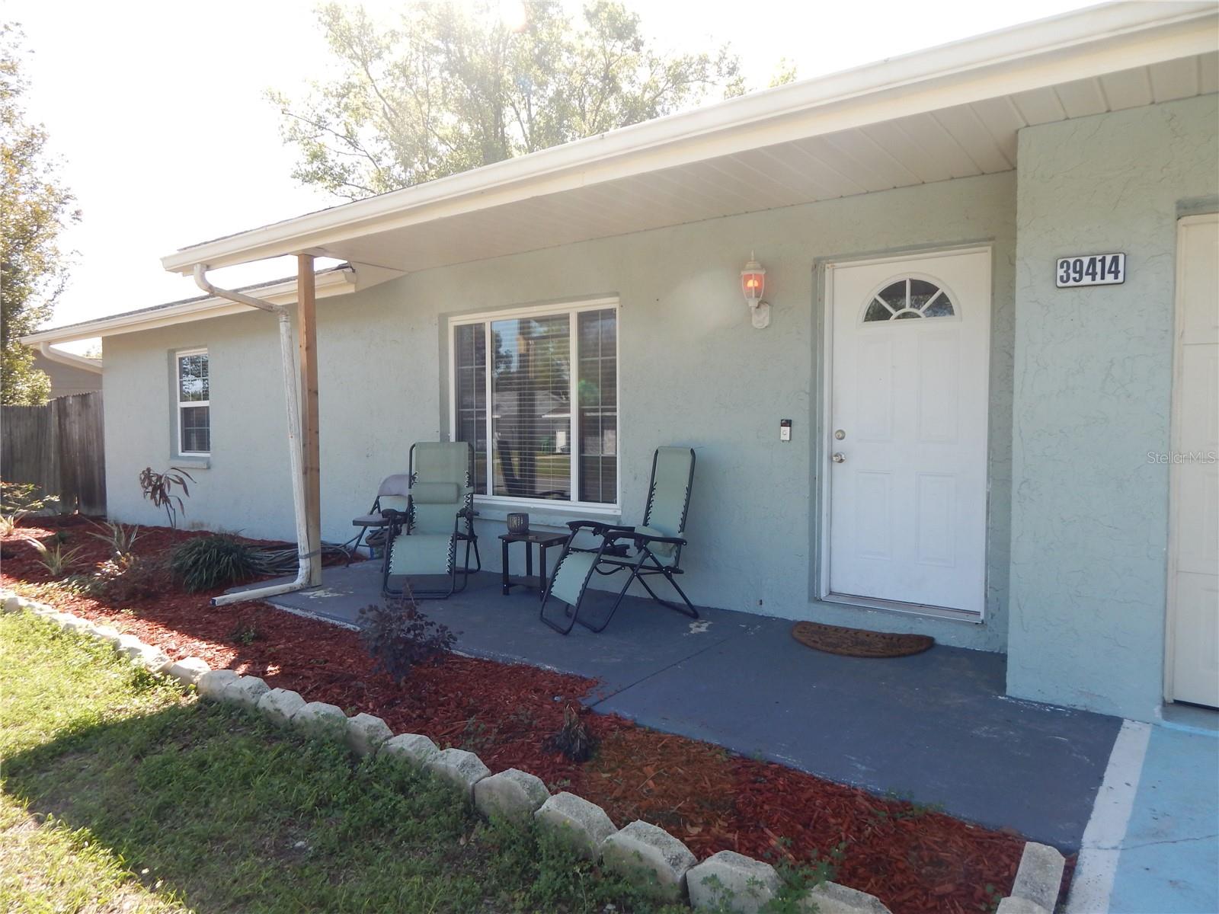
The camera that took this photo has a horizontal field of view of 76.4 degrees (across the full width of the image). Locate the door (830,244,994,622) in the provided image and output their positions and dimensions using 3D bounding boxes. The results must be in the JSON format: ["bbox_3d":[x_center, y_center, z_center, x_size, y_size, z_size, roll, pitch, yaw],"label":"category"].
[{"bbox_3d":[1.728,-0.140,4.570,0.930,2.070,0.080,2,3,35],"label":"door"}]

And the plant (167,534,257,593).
[{"bbox_3d":[-3.215,0.822,6.284,0.660,0.380,0.640,2,3,35],"label":"plant"}]

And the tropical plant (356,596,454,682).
[{"bbox_3d":[-1.011,0.906,3.870,0.470,0.450,0.450,0,3,0],"label":"tropical plant"}]

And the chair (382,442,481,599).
[{"bbox_3d":[-1.375,0.434,5.970,0.660,1.100,1.000,0,3,0],"label":"chair"}]

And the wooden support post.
[{"bbox_3d":[-2.306,-0.269,5.973,0.089,2.530,0.089,2,3,35],"label":"wooden support post"}]

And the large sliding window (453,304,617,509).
[{"bbox_3d":[-0.648,-0.397,6.295,1.860,1.600,0.090,2,3,36],"label":"large sliding window"}]

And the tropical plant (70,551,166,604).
[{"bbox_3d":[-3.777,0.878,5.976,0.660,0.310,0.600,2,3,35],"label":"tropical plant"}]

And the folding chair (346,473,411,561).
[{"bbox_3d":[-1.993,0.573,6.825,0.460,0.770,0.480,1,3,27],"label":"folding chair"}]

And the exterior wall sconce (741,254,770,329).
[{"bbox_3d":[0.904,-1.047,4.835,0.165,0.475,0.205,2,3,35],"label":"exterior wall sconce"}]

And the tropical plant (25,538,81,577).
[{"bbox_3d":[-4.800,0.866,6.680,0.430,0.340,0.420,2,3,36],"label":"tropical plant"}]

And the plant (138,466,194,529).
[{"bbox_3d":[-5.299,0.484,9.260,0.620,0.760,0.560,2,3,36],"label":"plant"}]

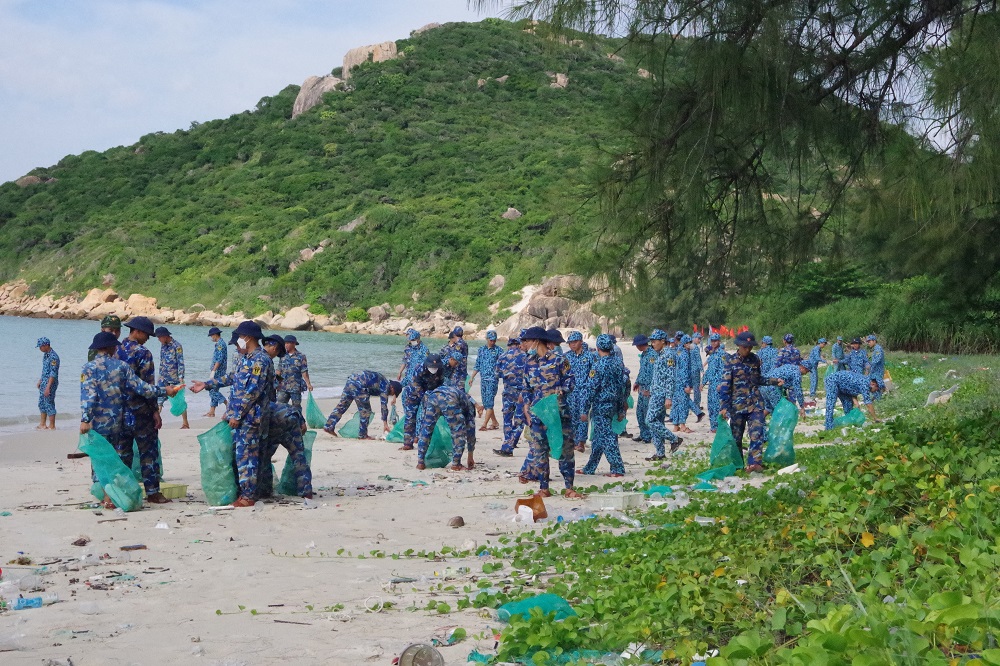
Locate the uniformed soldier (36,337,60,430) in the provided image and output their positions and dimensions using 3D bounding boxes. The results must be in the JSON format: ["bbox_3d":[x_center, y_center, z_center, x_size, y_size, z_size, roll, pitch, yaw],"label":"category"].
[{"bbox_3d":[-8.130,0.909,36.000,0.380,1.675,0.500,0,0,-18],"label":"uniformed soldier"}]

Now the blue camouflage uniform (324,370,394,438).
[{"bbox_3d":[-2.191,1.131,31.400,1.100,1.084,0.550,0,0,9],"label":"blue camouflage uniform"}]

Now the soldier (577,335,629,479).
[{"bbox_3d":[1.191,0.834,23.000,0.540,1.640,0.520,0,0,-34],"label":"soldier"}]

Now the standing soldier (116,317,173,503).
[{"bbox_3d":[-3.272,0.713,18.400,0.520,1.720,0.540,0,1,-6],"label":"standing soldier"}]

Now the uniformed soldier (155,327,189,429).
[{"bbox_3d":[-5.422,0.745,33.100,0.580,1.690,0.560,-1,1,-41],"label":"uniformed soldier"}]

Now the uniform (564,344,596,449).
[{"bbox_3d":[1.125,0.881,28.300,0.530,1.550,0.420,0,0,22],"label":"uniform"}]

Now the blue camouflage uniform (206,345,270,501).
[{"bbox_3d":[-2.421,0.844,18.650,0.560,1.430,0.480,0,0,-26],"label":"blue camouflage uniform"}]

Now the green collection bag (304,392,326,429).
[{"bbox_3d":[-3.083,1.299,33.500,0.320,0.610,0.370,0,1,0],"label":"green collection bag"}]

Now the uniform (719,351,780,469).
[{"bbox_3d":[2.933,0.891,23.600,0.700,1.380,0.420,0,0,-6],"label":"uniform"}]

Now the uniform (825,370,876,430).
[{"bbox_3d":[6.436,1.228,36.500,1.030,1.086,0.600,0,0,12],"label":"uniform"}]

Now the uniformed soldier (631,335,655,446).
[{"bbox_3d":[2.262,0.880,31.300,0.420,1.691,0.500,0,1,-30],"label":"uniformed soldier"}]

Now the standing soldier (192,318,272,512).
[{"bbox_3d":[-2.485,0.750,18.500,0.720,1.730,0.580,0,1,-22],"label":"standing soldier"}]

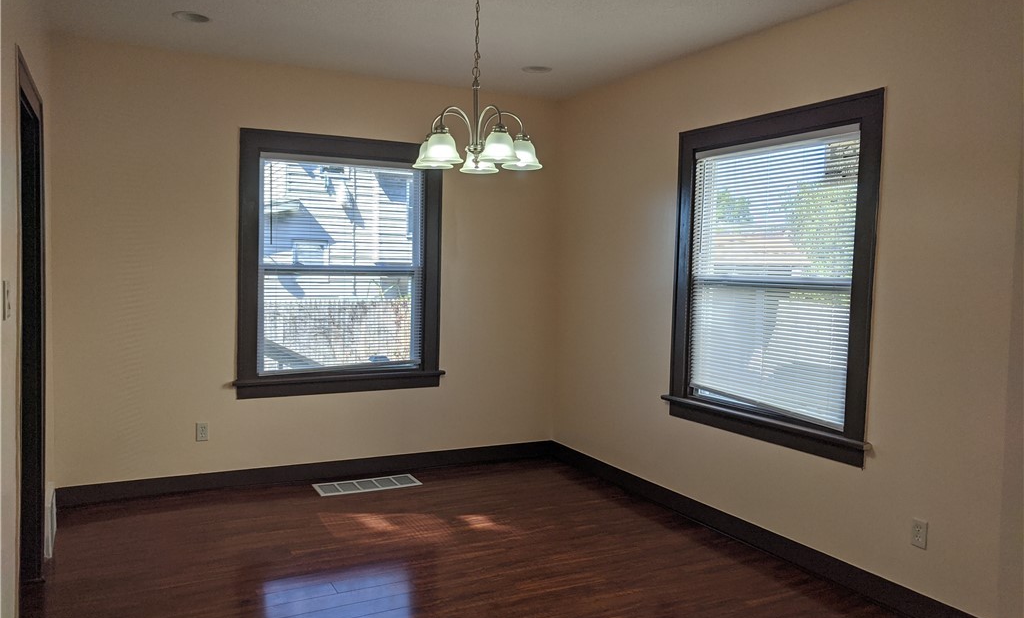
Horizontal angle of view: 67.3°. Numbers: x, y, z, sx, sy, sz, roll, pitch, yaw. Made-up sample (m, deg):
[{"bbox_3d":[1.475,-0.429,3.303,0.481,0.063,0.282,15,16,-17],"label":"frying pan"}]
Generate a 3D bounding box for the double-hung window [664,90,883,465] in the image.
[{"bbox_3d":[1.333,-0.165,4.082,0.120,1.712,1.420,0,4,-27],"label":"double-hung window"}]

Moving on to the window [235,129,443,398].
[{"bbox_3d":[-1.120,-0.285,5.184,1.420,1.711,0.090,0,4,-27],"label":"window"}]

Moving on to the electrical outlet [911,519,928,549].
[{"bbox_3d":[1.738,0.960,3.276,0.010,0.114,0.070,0,4,-27],"label":"electrical outlet"}]

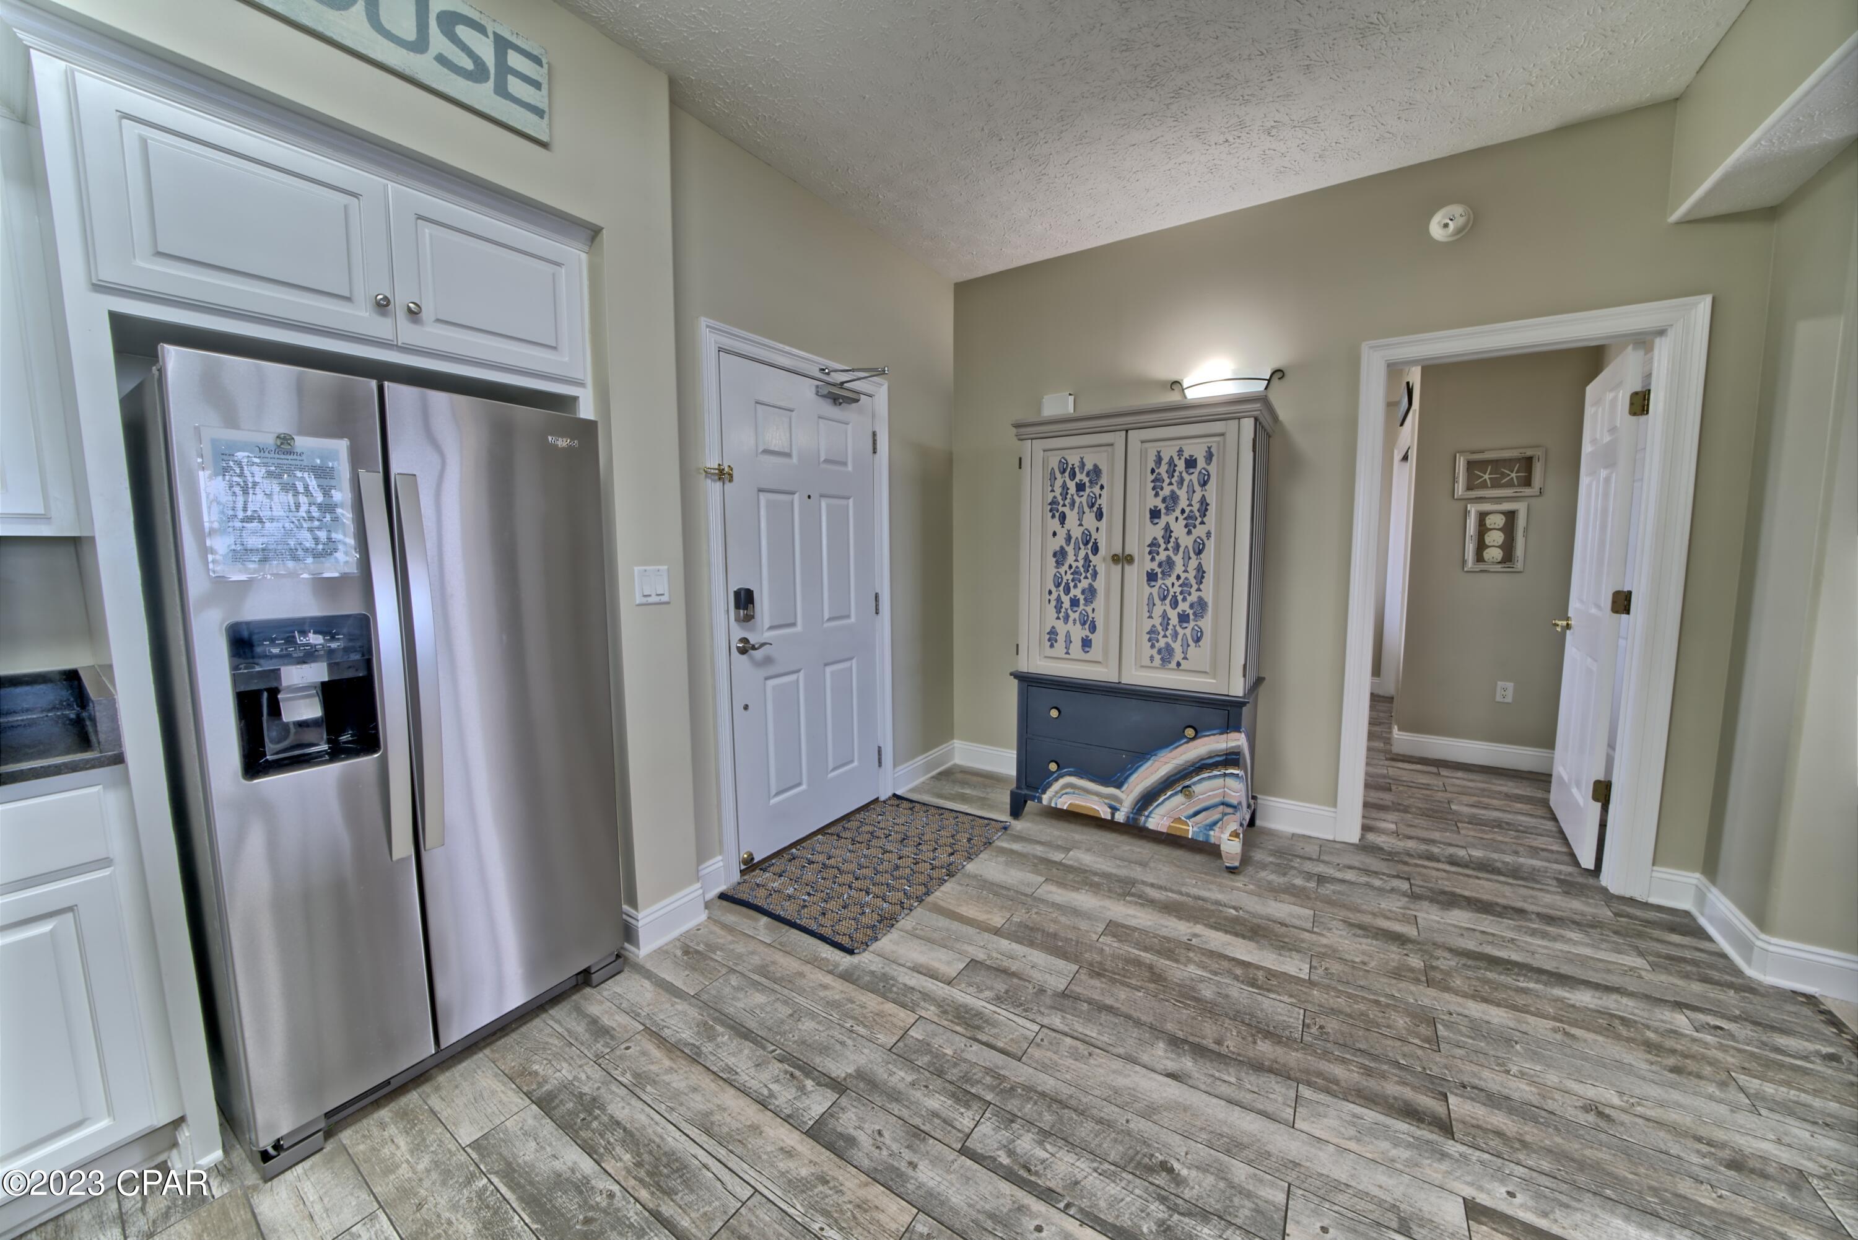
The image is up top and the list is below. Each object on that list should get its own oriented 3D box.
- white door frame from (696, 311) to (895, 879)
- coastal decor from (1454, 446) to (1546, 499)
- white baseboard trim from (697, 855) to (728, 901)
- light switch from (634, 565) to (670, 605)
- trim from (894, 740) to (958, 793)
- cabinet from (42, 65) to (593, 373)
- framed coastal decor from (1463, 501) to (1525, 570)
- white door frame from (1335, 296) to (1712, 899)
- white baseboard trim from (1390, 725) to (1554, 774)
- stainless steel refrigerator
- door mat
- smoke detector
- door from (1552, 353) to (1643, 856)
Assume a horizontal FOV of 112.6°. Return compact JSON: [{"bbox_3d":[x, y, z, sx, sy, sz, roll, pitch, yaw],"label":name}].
[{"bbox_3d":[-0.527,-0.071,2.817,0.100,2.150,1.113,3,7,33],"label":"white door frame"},{"bbox_3d":[3.266,-0.835,3.554,0.382,0.266,0.035,3,7,32],"label":"coastal decor"},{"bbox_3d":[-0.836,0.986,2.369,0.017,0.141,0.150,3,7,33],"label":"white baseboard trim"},{"bbox_3d":[-0.877,-0.108,1.974,0.012,0.117,0.116,3,7,34],"label":"light switch"},{"bbox_3d":[-0.006,0.856,3.624,0.017,0.141,0.641,3,7,33],"label":"trim"},{"bbox_3d":[-1.508,-0.851,1.629,0.550,0.410,0.910,3,7,35],"label":"cabinet"},{"bbox_3d":[3.317,-0.483,3.628,0.264,0.388,0.028,3,7,33],"label":"framed coastal decor"},{"bbox_3d":[2.251,-0.056,2.468,0.957,2.136,0.130,3,7,33],"label":"white door frame"},{"bbox_3d":[3.318,0.810,3.773,0.790,0.141,0.017,3,7,33],"label":"white baseboard trim"},{"bbox_3d":[-1.451,0.269,1.726,0.790,1.670,0.810,3,7,35],"label":"stainless steel refrigerator"},{"bbox_3d":[-0.213,1.001,2.660,0.660,0.012,1.165,3,7,33],"label":"door mat"},{"bbox_3d":[2.017,-1.538,2.390,0.132,0.132,0.045,3,7,33],"label":"smoke detector"},{"bbox_3d":[2.848,-0.042,2.659,0.037,2.025,0.775,4,7,38],"label":"door"}]

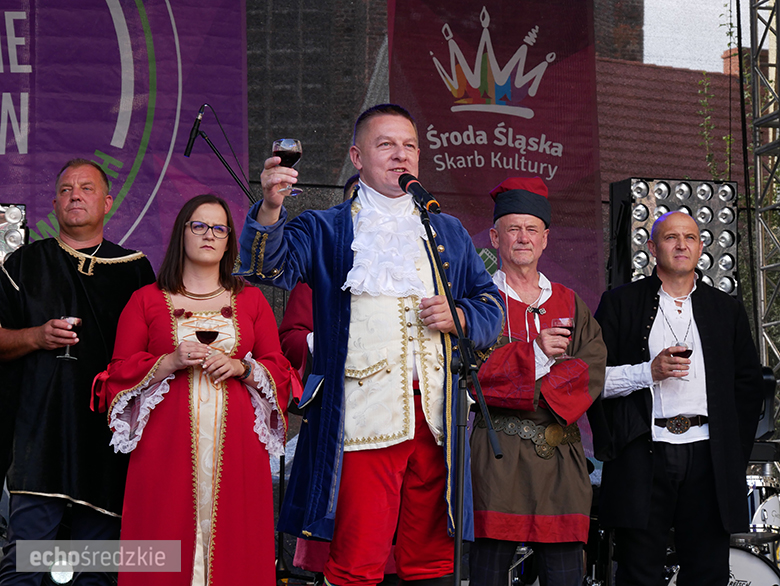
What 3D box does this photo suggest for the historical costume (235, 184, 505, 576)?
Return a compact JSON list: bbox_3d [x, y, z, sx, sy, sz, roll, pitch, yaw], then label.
[{"bbox_3d":[-0.052,0.226,6.620,0.690,1.040,0.480,1,-8,-15],"label":"historical costume"}]

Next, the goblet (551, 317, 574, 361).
[{"bbox_3d":[0.569,0.151,8.100,0.074,0.136,0.074,-1,-7,0],"label":"goblet"}]

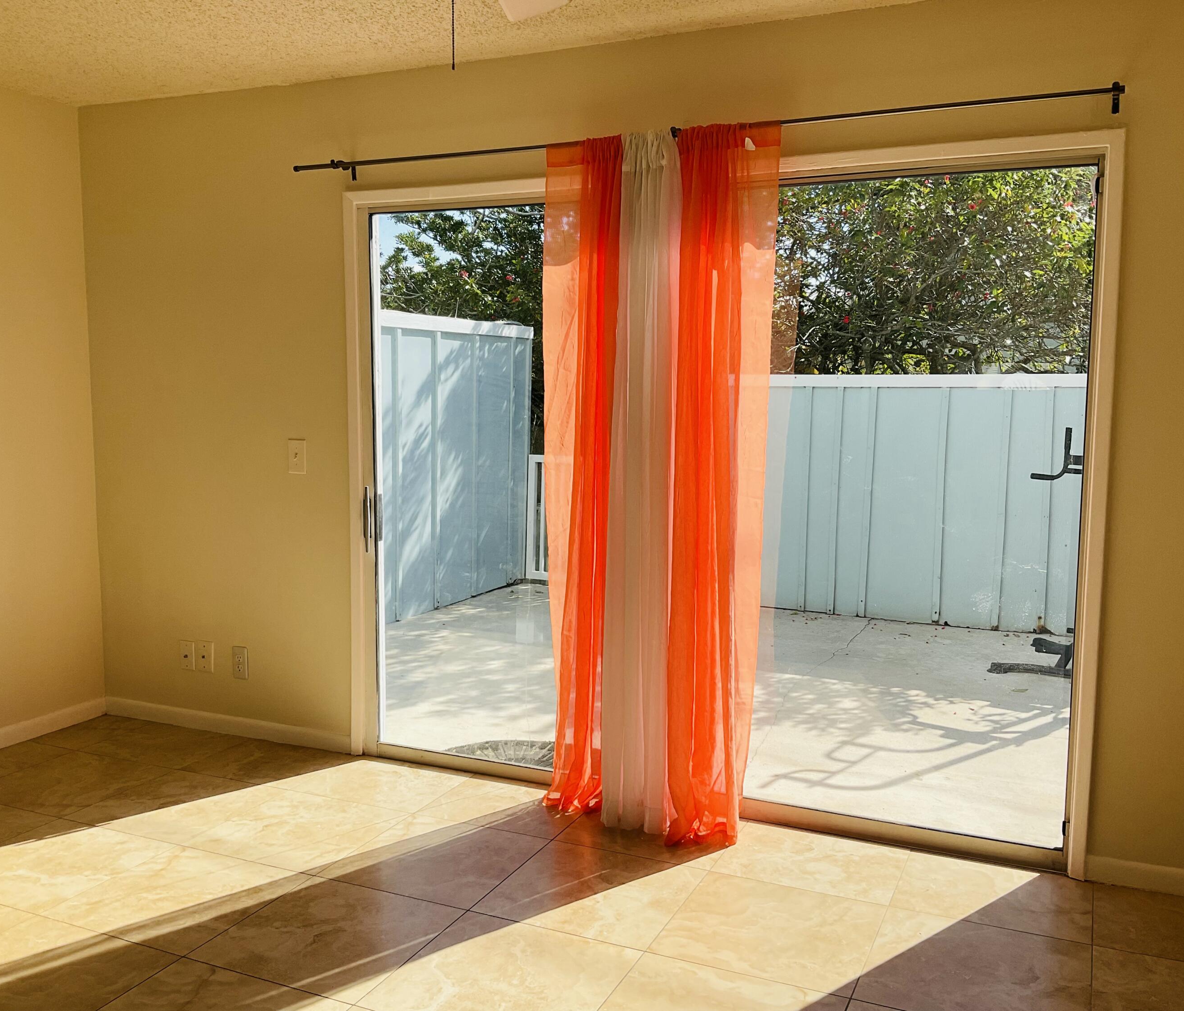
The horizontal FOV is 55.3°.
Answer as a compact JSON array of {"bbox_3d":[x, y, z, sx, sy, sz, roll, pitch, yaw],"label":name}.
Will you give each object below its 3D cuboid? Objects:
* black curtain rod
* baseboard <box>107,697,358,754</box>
[{"bbox_3d":[0.171,-1.127,3.489,2.670,0.068,0.110,3,7,24],"label":"black curtain rod"},{"bbox_3d":[-1.485,0.879,4.511,1.255,0.071,0.018,3,7,24],"label":"baseboard"}]

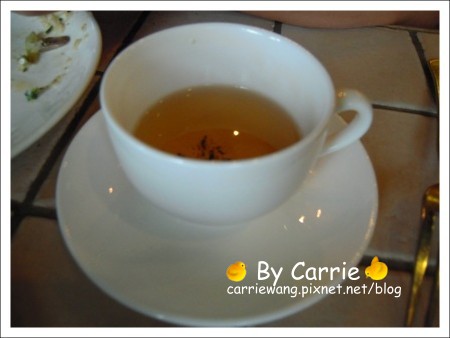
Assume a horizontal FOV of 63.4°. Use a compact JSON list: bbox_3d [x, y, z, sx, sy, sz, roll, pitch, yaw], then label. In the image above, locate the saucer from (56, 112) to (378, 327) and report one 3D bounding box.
[{"bbox_3d":[-0.004,0.004,0.187,0.154,0.020,0.154,1,49,-1],"label":"saucer"}]

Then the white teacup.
[{"bbox_3d":[0.008,-0.015,0.166,0.111,0.061,0.089,-2,50,-4],"label":"white teacup"}]

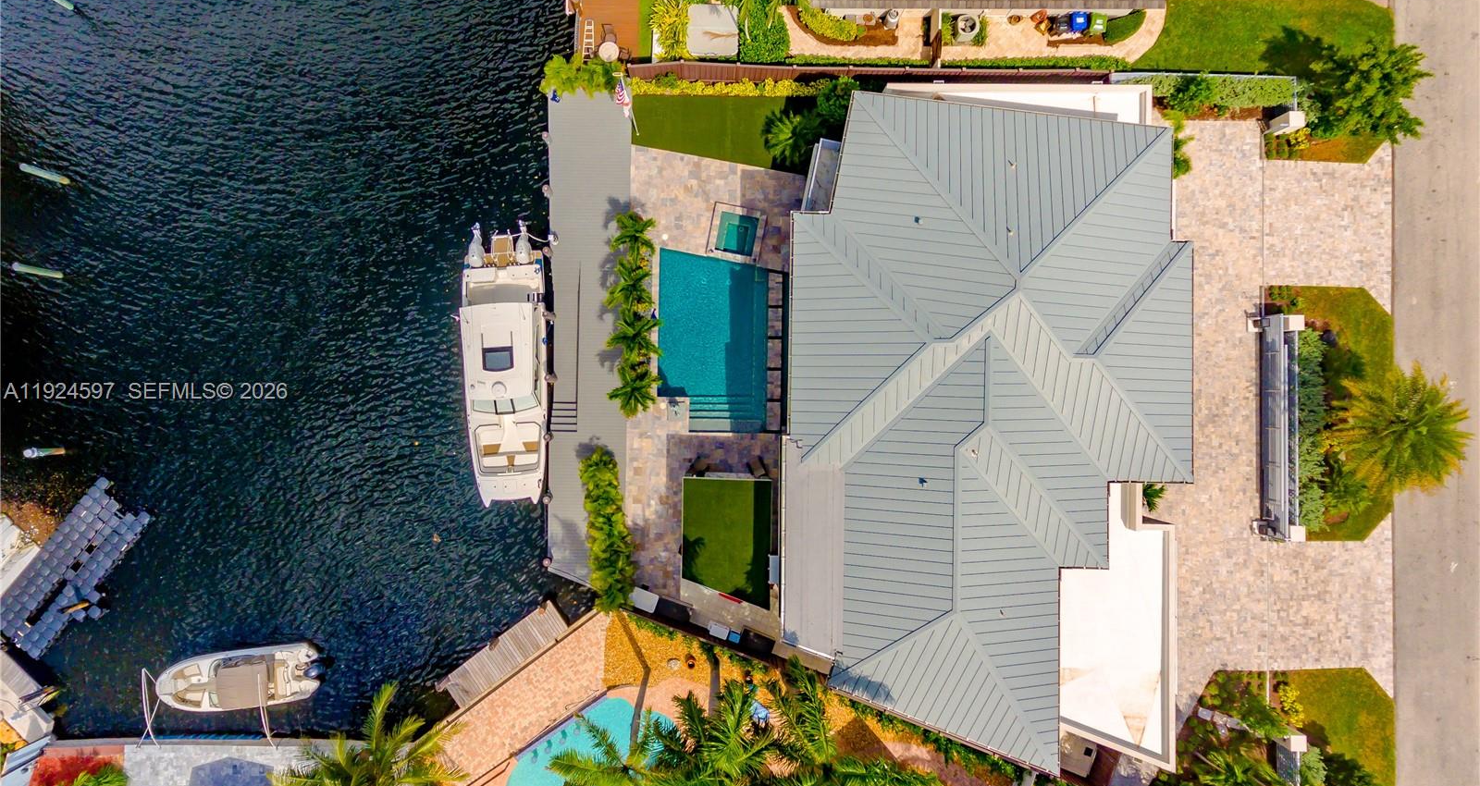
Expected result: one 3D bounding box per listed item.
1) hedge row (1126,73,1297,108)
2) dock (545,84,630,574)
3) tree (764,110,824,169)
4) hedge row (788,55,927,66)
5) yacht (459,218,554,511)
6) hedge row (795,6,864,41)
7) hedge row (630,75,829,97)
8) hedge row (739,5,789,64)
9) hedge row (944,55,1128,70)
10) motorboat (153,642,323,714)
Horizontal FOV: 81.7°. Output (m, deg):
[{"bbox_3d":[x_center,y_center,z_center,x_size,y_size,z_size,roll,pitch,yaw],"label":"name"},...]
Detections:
[{"bbox_3d":[20.679,-13.456,38.362,7.500,1.300,0.950,1,89,-2],"label":"hedge row"},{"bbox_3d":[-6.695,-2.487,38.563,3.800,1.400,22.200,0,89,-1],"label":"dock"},{"bbox_3d":[2.330,-10.945,37.169,2.500,2.900,2.500,0,89,-1],"label":"tree"},{"bbox_3d":[5.293,-14.863,38.540,6.350,0.550,0.420,1,89,-2],"label":"hedge row"},{"bbox_3d":[-10.245,-1.271,37.739,3.600,3.400,12.600,-2,89,-2],"label":"yacht"},{"bbox_3d":[3.976,-16.490,38.456,2.650,0.750,0.850,18,89,-2],"label":"hedge row"},{"bbox_3d":[-0.439,-13.692,38.254,8.900,0.750,0.700,0,89,-1],"label":"hedge row"},{"bbox_3d":[1.079,-15.951,38.234,2.150,0.950,2.400,0,89,-2],"label":"hedge row"},{"bbox_3d":[13.319,-14.819,38.584,8.200,0.600,0.520,1,89,-2],"label":"hedge row"},{"bbox_3d":[-22.376,12.806,38.356,7.500,2.300,2.600,-6,89,-1],"label":"motorboat"}]

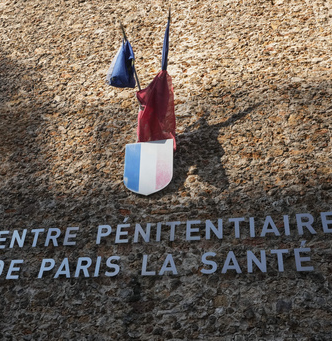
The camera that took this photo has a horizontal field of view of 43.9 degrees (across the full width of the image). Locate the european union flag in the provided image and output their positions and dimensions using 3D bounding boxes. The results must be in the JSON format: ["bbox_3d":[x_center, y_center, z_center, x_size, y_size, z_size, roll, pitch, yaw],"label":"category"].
[{"bbox_3d":[-0.400,-0.965,3.700,0.250,0.460,0.200,-5,-31,14],"label":"european union flag"}]

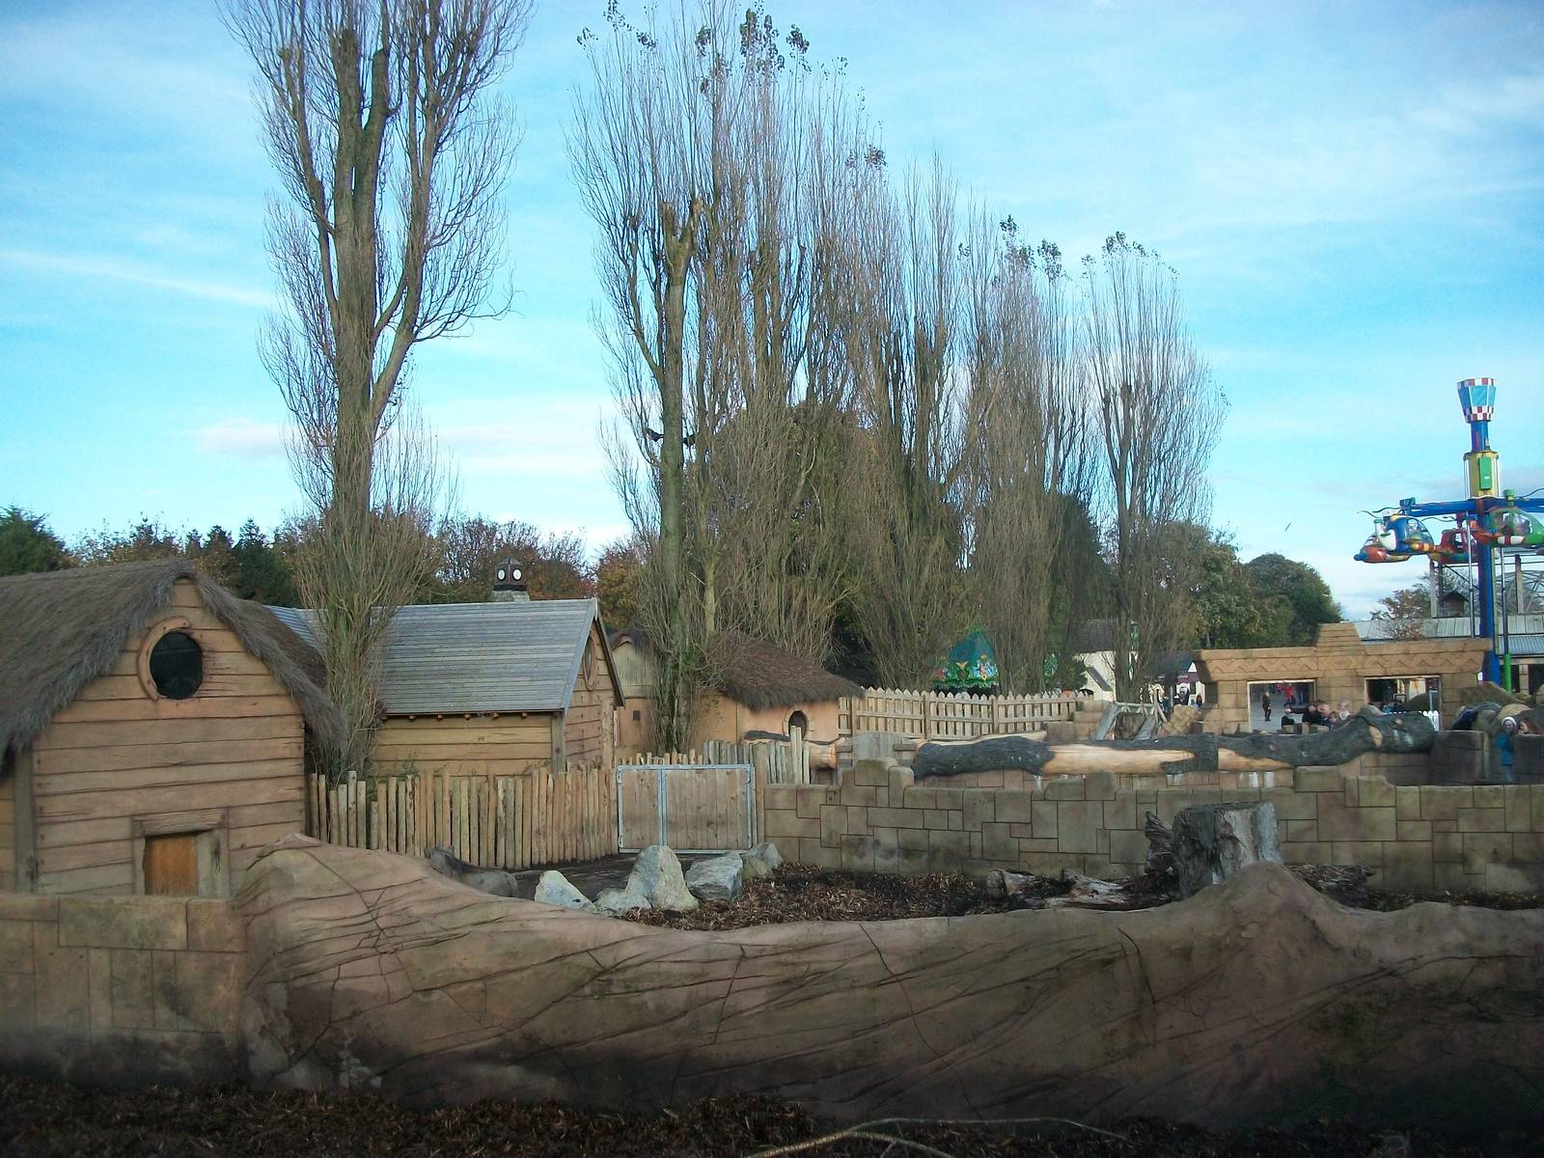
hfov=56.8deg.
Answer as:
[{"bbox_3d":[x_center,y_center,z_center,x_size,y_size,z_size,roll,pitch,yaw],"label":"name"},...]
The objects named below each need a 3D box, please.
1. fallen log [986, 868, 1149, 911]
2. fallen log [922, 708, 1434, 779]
[{"bbox_3d":[3.050,3.199,14.700,1.660,0.400,0.550,-2,-4,10],"label":"fallen log"},{"bbox_3d":[5.054,2.146,18.600,6.550,0.820,0.650,-2,-4,13],"label":"fallen log"}]

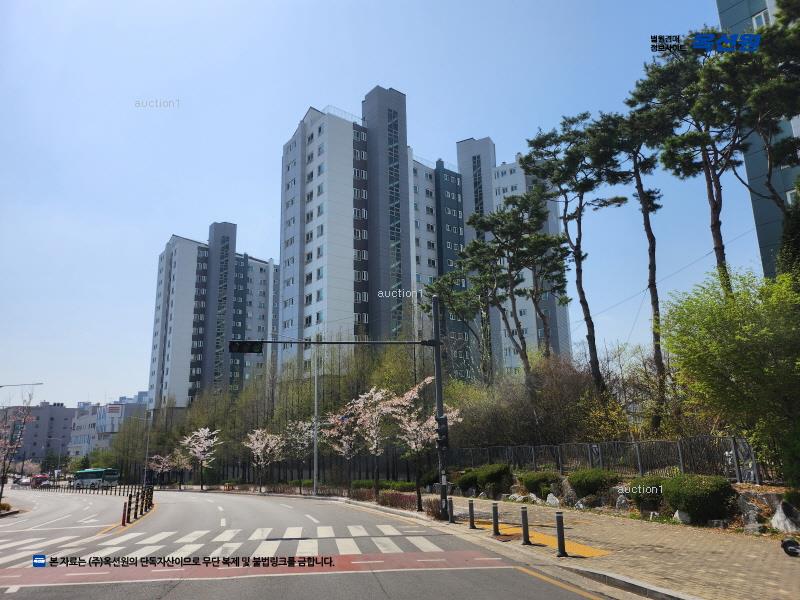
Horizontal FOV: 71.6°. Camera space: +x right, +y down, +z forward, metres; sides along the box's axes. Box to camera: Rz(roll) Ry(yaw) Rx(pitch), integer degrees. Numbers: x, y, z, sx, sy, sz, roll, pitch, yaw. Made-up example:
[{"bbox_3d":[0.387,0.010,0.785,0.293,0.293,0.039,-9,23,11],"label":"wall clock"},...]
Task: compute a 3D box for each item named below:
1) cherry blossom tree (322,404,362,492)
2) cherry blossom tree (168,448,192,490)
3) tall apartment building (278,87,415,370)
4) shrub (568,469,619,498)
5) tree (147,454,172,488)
[{"bbox_3d":[-3.365,8.883,33.080,2.461,5.216,2.600,0,-13,-6],"label":"cherry blossom tree"},{"bbox_3d":[-21.409,16.577,54.431,2.434,3.878,2.400,4,-14,-20],"label":"cherry blossom tree"},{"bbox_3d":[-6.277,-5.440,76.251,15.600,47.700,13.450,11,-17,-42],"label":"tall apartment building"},{"bbox_3d":[6.858,6.481,19.600,1.746,0.930,1.572,-5,-13,18],"label":"shrub"},{"bbox_3d":[-24.698,17.765,57.382,2.672,3.440,2.700,4,-14,-22],"label":"tree"}]

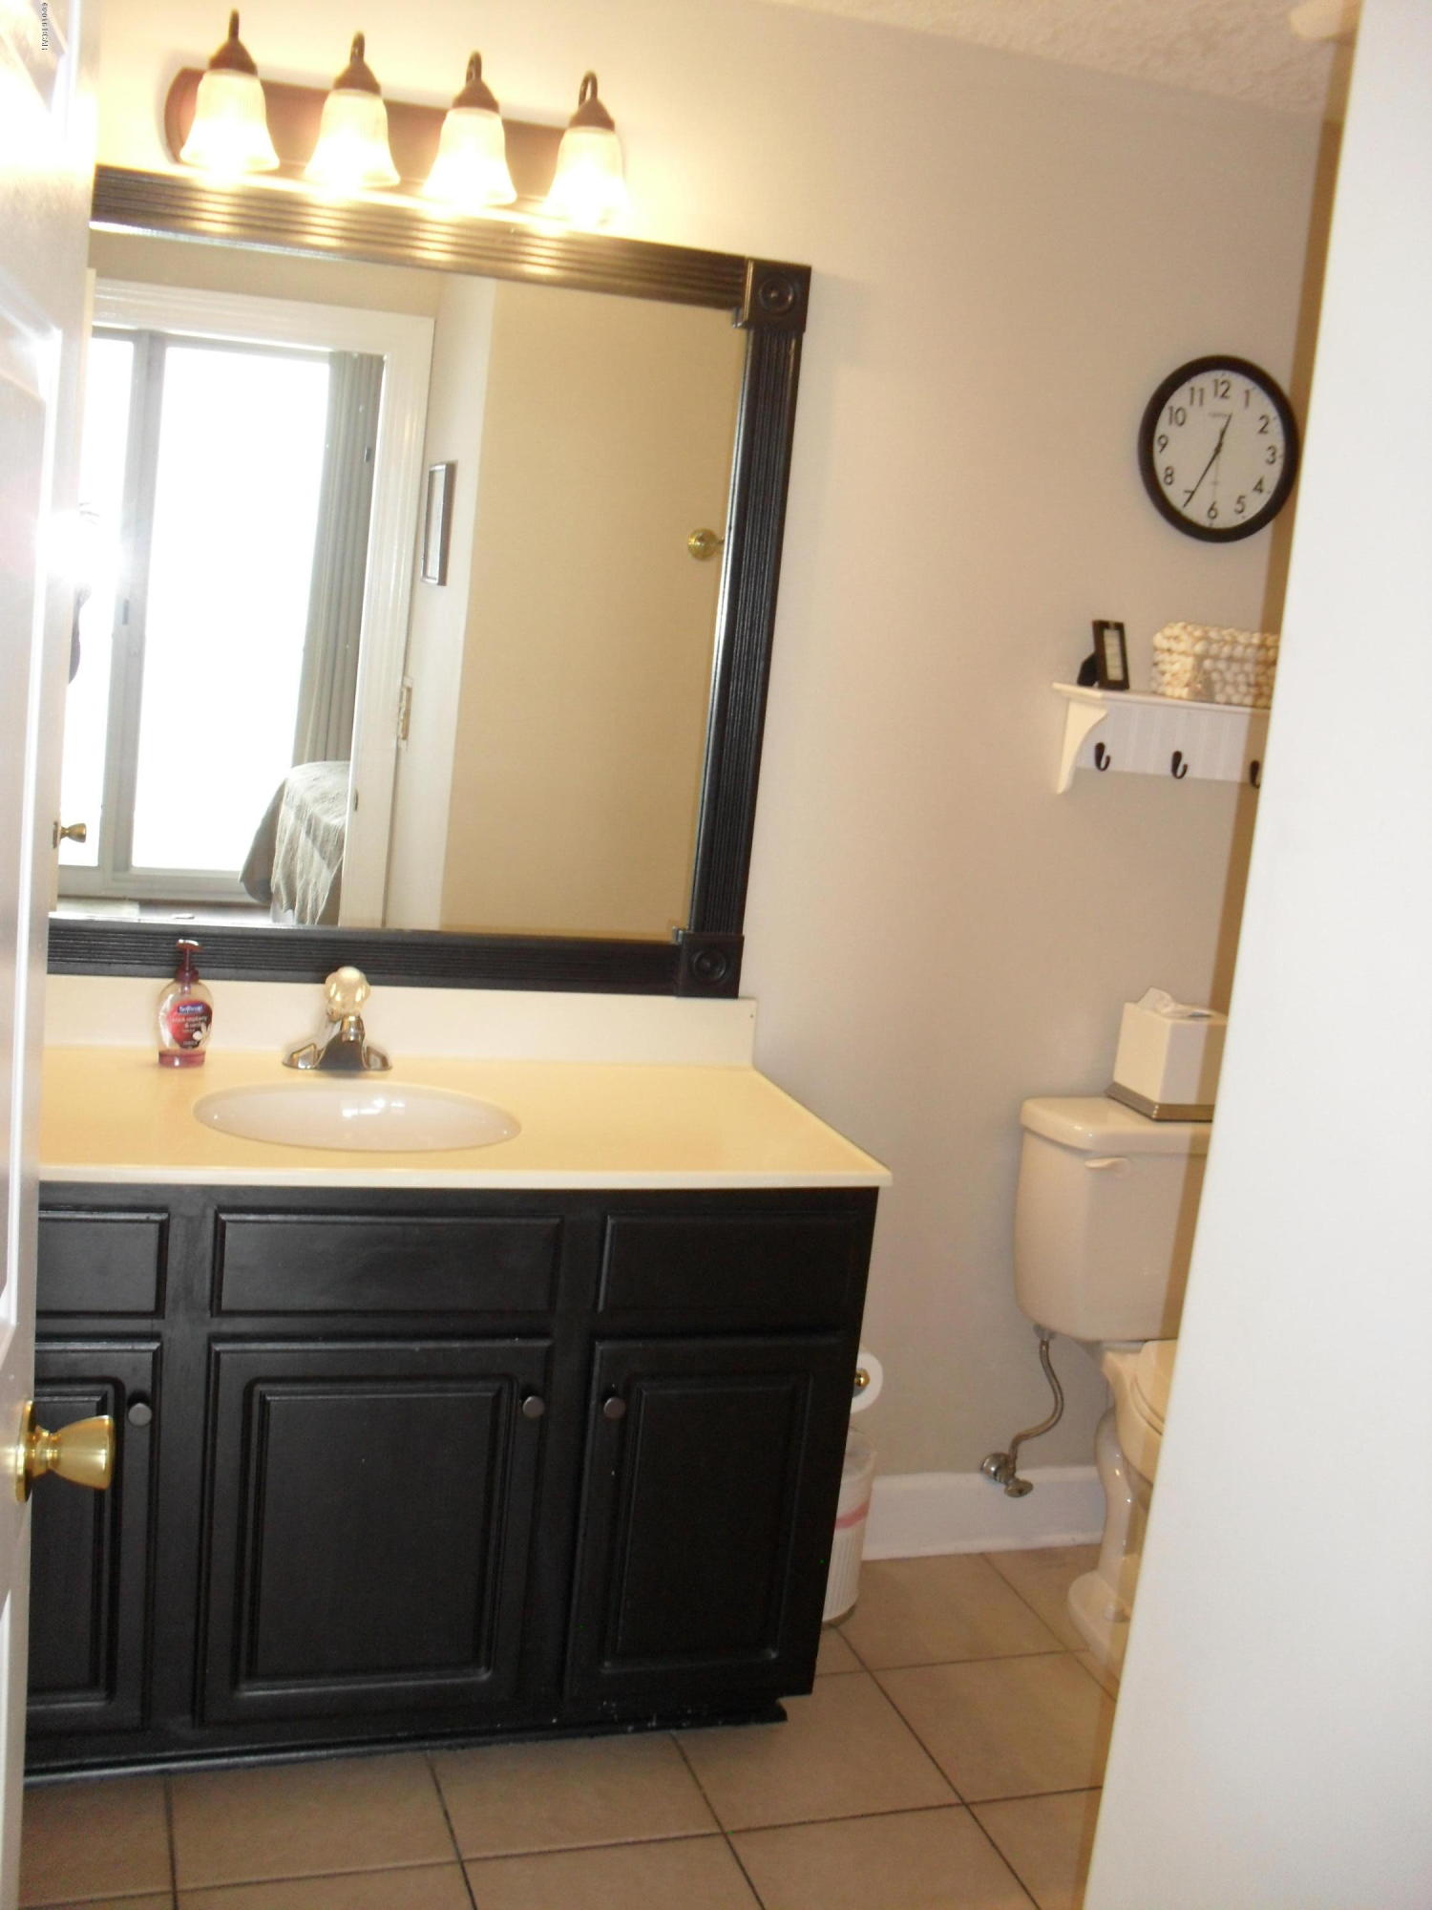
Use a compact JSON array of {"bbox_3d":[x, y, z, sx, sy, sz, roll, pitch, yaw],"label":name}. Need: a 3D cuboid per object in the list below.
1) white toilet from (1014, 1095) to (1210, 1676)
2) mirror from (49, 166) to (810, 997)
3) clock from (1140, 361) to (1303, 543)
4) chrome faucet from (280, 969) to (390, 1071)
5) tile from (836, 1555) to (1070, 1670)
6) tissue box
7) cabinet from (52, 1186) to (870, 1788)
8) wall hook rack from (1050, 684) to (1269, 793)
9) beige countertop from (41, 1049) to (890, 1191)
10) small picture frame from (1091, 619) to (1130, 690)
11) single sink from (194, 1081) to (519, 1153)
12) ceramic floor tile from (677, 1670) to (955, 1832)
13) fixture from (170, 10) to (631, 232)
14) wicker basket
[{"bbox_3d":[0.751,0.669,2.819,0.430,0.770,0.710,2,10,-18],"label":"white toilet"},{"bbox_3d":[-0.459,-0.468,2.592,1.140,1.041,0.025,2,11,-18],"label":"mirror"},{"bbox_3d":[0.756,-0.766,2.922,0.281,0.281,0.040,2,11,-18],"label":"clock"},{"bbox_3d":[-0.495,0.089,2.575,0.150,0.138,0.137,2,10,-18],"label":"chrome faucet"},{"bbox_3d":[0.336,1.023,3.017,0.330,0.010,0.325,2,11,-18],"label":"tile"},{"bbox_3d":[0.721,0.165,3.025,0.150,0.158,0.150,2,11,-18],"label":"tissue box"},{"bbox_3d":[-0.491,0.592,2.509,1.203,0.784,0.538,2,10,-18],"label":"cabinet"},{"bbox_3d":[0.744,-0.308,2.943,0.465,0.165,0.145,2,10,-18],"label":"wall hook rack"},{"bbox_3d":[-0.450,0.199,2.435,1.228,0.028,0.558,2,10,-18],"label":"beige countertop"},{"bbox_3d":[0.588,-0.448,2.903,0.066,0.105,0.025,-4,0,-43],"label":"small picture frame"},{"bbox_3d":[-0.450,0.258,2.397,0.400,0.140,0.335,2,10,-18],"label":"single sink"},{"bbox_3d":[0.119,1.072,2.608,0.330,0.010,0.330,2,11,-18],"label":"ceramic floor tile"},{"bbox_3d":[-0.379,-1.045,2.420,0.597,0.190,0.180,2,10,-18],"label":"fixture"},{"bbox_3d":[0.790,-0.436,2.949,0.220,0.110,0.110,2,11,-18],"label":"wicker basket"}]

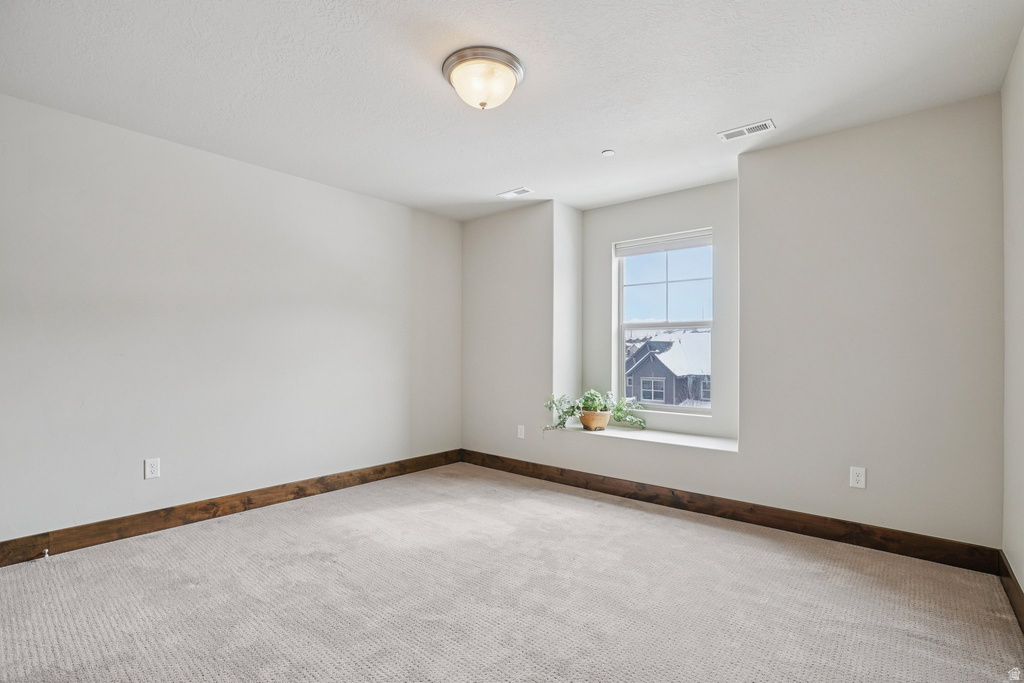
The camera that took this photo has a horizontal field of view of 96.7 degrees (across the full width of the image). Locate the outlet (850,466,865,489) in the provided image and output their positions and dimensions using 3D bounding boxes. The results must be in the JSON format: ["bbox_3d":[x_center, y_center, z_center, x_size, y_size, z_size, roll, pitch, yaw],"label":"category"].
[{"bbox_3d":[2.020,0.797,2.658,0.071,0.117,0.012,0,-1,38],"label":"outlet"}]

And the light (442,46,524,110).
[{"bbox_3d":[-0.134,-1.180,2.149,0.383,0.171,0.383,0,-1,0],"label":"light"}]

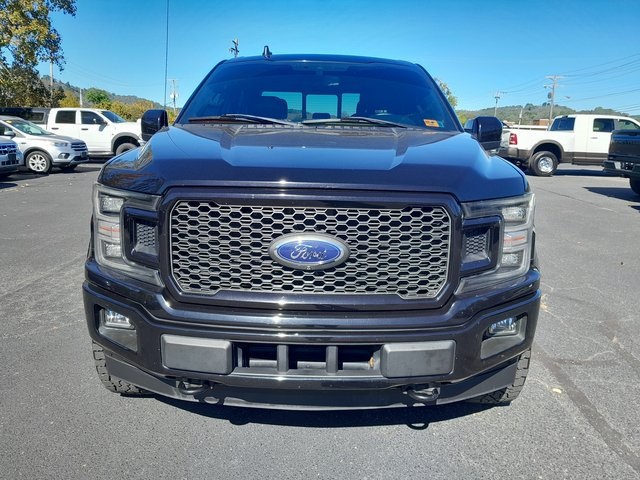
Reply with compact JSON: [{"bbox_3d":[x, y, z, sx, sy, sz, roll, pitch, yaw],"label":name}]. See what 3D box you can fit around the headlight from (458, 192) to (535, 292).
[{"bbox_3d":[0.723,-0.004,2.019,0.391,0.365,0.325,1,13,1],"label":"headlight"}]

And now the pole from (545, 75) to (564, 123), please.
[{"bbox_3d":[31.897,-17.560,69.027,2.800,9.900,0.700,1,13,1],"label":"pole"}]

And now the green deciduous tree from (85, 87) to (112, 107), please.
[{"bbox_3d":[-33.395,-19.385,75.743,4.900,7.200,4.900,1,13,1],"label":"green deciduous tree"}]

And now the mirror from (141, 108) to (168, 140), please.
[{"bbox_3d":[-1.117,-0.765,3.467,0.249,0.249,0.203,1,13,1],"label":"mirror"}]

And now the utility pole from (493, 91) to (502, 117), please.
[{"bbox_3d":[36.122,-25.374,102.971,2.000,10.300,0.800,1,13,1],"label":"utility pole"}]

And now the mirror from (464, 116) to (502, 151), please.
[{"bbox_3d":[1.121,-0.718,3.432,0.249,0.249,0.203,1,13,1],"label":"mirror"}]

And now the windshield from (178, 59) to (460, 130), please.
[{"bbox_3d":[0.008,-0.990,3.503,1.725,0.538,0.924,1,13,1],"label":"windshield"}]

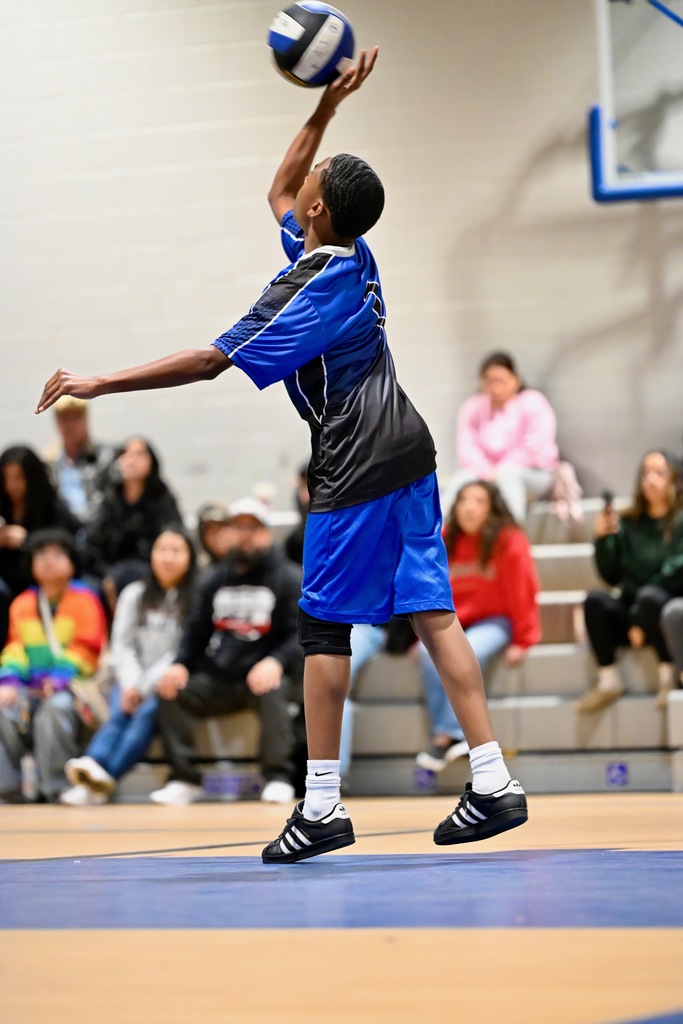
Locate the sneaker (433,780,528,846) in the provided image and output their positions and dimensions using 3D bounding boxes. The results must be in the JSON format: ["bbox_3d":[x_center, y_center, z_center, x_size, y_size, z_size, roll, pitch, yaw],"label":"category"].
[{"bbox_3d":[0.343,0.734,10.450,0.277,0.122,0.104,-22,-14,35],"label":"sneaker"}]

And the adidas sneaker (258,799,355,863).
[{"bbox_3d":[-0.078,0.775,10.380,0.277,0.122,0.104,-19,-12,32],"label":"adidas sneaker"}]

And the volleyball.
[{"bbox_3d":[-0.074,-1.140,10.420,0.210,0.210,0.210,-2,-3,0],"label":"volleyball"}]

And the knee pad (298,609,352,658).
[{"bbox_3d":[-0.039,0.274,10.380,0.130,0.160,0.120,-2,-3,0],"label":"knee pad"}]

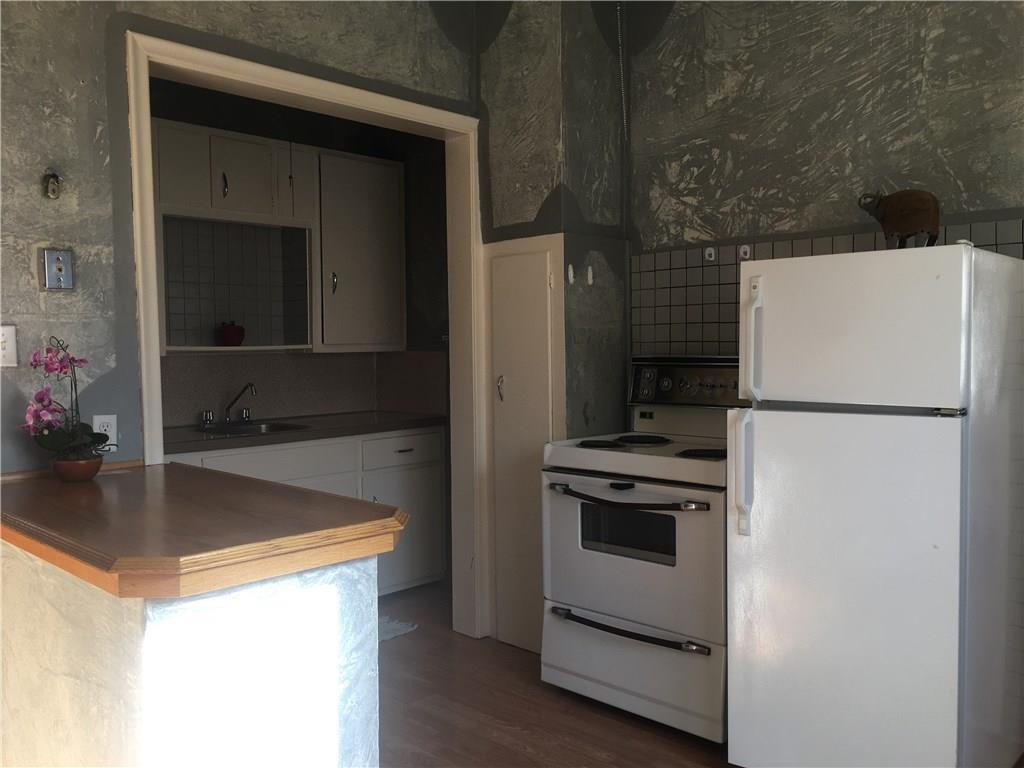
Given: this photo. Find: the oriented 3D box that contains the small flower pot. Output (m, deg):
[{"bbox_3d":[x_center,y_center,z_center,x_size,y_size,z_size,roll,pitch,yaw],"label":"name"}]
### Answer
[{"bbox_3d":[-1.215,0.238,2.403,0.125,0.060,0.125,-1,3,0],"label":"small flower pot"}]

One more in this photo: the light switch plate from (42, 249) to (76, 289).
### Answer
[{"bbox_3d":[-1.301,-0.327,2.461,0.013,0.111,0.072,2,4,44],"label":"light switch plate"}]

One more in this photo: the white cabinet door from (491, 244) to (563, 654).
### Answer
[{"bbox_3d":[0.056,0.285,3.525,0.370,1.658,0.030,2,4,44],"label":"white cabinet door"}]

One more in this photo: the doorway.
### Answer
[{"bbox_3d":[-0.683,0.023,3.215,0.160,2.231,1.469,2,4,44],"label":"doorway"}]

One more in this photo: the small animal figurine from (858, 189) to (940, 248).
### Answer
[{"bbox_3d":[1.053,-0.437,2.332,0.198,0.185,0.085,1,3,38],"label":"small animal figurine"}]

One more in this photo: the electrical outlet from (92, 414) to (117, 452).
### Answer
[{"bbox_3d":[-1.224,0.148,2.568,0.008,0.115,0.068,2,4,44],"label":"electrical outlet"}]

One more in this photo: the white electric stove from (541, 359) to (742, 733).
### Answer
[{"bbox_3d":[0.596,0.518,3.129,0.768,1.213,0.662,2,4,44],"label":"white electric stove"}]

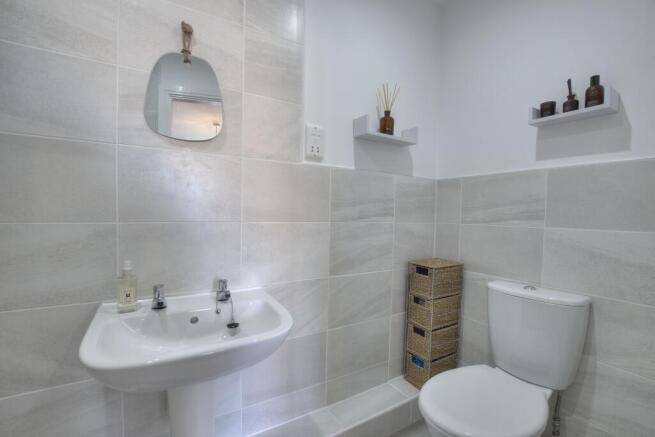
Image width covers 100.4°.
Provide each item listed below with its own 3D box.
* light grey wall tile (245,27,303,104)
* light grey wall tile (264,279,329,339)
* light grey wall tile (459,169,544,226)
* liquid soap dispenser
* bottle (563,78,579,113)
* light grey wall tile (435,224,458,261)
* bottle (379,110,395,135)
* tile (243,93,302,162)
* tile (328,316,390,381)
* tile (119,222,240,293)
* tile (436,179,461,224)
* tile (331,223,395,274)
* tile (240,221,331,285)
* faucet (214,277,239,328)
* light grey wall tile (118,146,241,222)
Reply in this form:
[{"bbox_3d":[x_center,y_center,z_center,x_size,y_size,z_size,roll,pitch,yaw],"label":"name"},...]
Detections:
[{"bbox_3d":[-0.216,-0.618,1.132,0.253,0.252,0.009,0,2,-30],"label":"light grey wall tile"},{"bbox_3d":[-0.174,0.395,1.190,0.397,0.247,0.010,1,1,-30],"label":"light grey wall tile"},{"bbox_3d":[0.842,-0.096,1.344,0.009,0.252,0.396,0,2,-30],"label":"light grey wall tile"},{"bbox_3d":[-0.625,0.210,0.861,0.048,0.158,0.048,0,1,-30],"label":"liquid soap dispenser"},{"bbox_3d":[0.934,-0.466,1.047,0.047,0.142,0.047,0,1,-30],"label":"bottle"},{"bbox_3d":[0.694,0.151,1.576,0.010,0.247,0.158,1,1,-30],"label":"light grey wall tile"},{"bbox_3d":[0.298,-0.475,1.365,0.067,0.127,0.067,1,1,0],"label":"bottle"},{"bbox_3d":[-0.221,-0.364,1.138,0.253,0.252,0.009,0,2,-30],"label":"tile"},{"bbox_3d":[0.167,0.653,1.396,0.396,0.252,0.009,0,2,-30],"label":"tile"},{"bbox_3d":[-0.510,0.143,0.986,0.393,0.252,0.010,0,1,-30],"label":"tile"},{"bbox_3d":[0.699,-0.097,1.571,0.010,0.247,0.158,1,1,-30],"label":"tile"},{"bbox_3d":[0.179,0.147,1.380,0.397,0.252,0.010,0,1,-30],"label":"tile"},{"bbox_3d":[-0.169,0.144,1.186,0.396,0.252,0.009,0,2,-30],"label":"tile"},{"bbox_3d":[-0.361,0.299,0.967,0.061,0.155,0.090,0,1,-30],"label":"faucet"},{"bbox_3d":[-0.507,-0.109,0.983,0.390,0.247,0.010,1,1,-30],"label":"light grey wall tile"}]

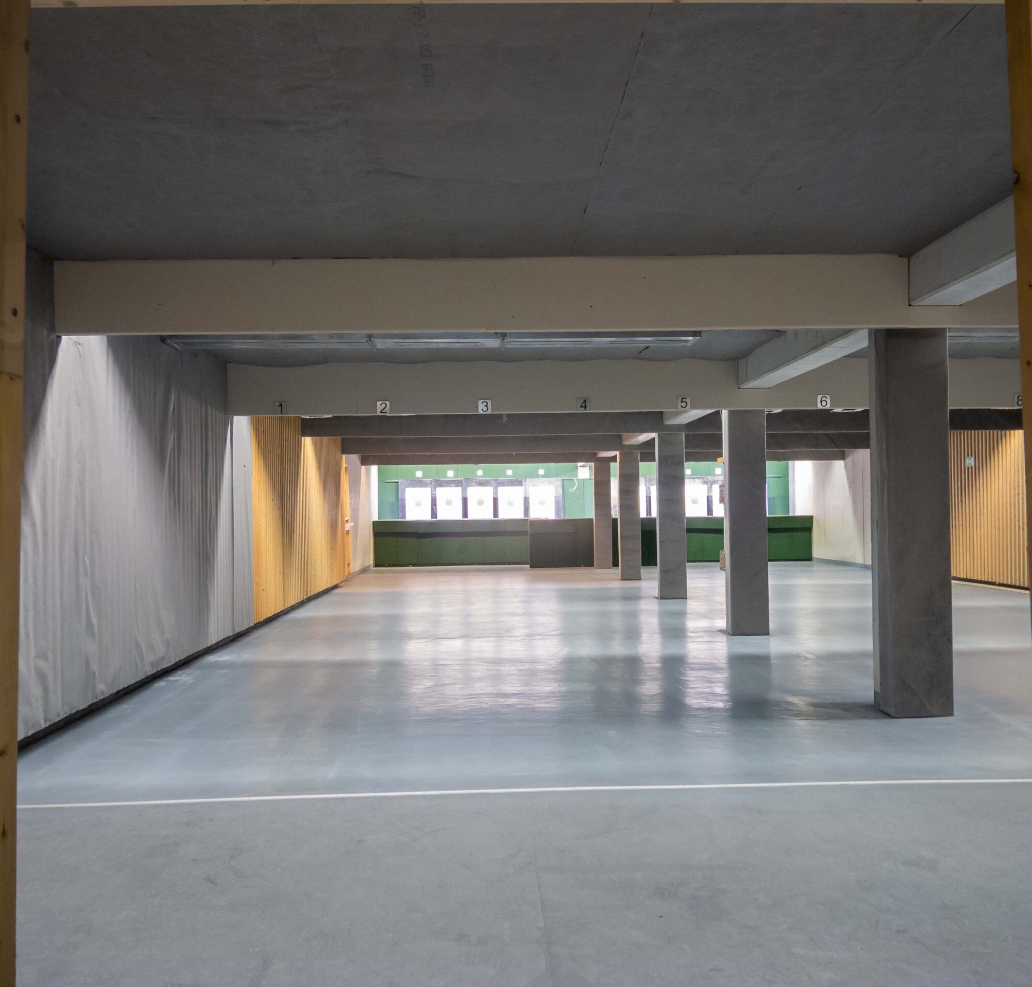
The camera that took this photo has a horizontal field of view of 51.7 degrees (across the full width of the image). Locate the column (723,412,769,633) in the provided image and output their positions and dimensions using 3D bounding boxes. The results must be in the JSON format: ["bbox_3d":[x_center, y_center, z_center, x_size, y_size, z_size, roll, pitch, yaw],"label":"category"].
[{"bbox_3d":[2.341,0.286,10.862,0.374,2.275,0.335,-1,-1,-2],"label":"column"}]

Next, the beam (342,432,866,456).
[{"bbox_3d":[1.954,-0.974,19.363,10.152,0.457,0.300,-1,-1,-2],"label":"beam"}]

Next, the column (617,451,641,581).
[{"bbox_3d":[2.061,0.404,19.360,0.374,2.328,0.335,-1,-1,-2],"label":"column"}]

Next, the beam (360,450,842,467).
[{"bbox_3d":[1.891,-0.893,23.614,10.672,0.453,0.300,-1,-1,-2],"label":"beam"}]

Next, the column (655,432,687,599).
[{"bbox_3d":[2.195,0.324,15.112,0.374,2.345,0.335,-1,-1,-2],"label":"column"}]

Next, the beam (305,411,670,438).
[{"bbox_3d":[-0.407,-1.026,15.039,5.151,0.450,0.300,-1,-1,-2],"label":"beam"}]

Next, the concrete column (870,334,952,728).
[{"bbox_3d":[2.443,0.170,6.613,0.374,2.363,0.335,-1,-1,-2],"label":"concrete column"}]

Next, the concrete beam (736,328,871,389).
[{"bbox_3d":[2.473,-1.248,8.727,0.323,0.300,3.994,-1,-1,-2],"label":"concrete beam"}]

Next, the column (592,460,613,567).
[{"bbox_3d":[1.924,0.480,23.609,0.374,2.322,0.335,-1,-1,-2],"label":"column"}]

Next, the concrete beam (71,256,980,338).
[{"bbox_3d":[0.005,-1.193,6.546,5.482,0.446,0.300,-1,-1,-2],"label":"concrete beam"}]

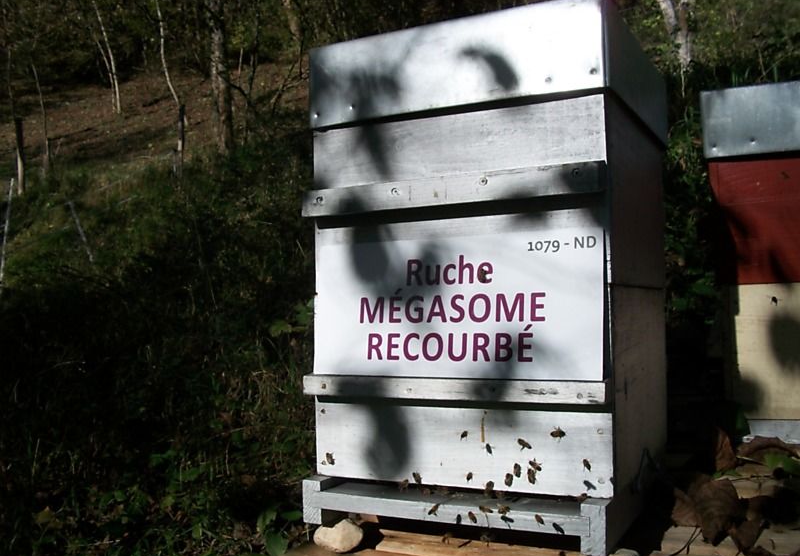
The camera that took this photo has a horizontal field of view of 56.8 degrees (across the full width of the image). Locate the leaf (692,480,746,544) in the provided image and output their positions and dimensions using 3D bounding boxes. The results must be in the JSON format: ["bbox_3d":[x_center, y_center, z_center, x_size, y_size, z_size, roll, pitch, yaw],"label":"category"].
[{"bbox_3d":[0.376,0.276,0.870,0.062,0.060,0.060,-1,1,0],"label":"leaf"}]

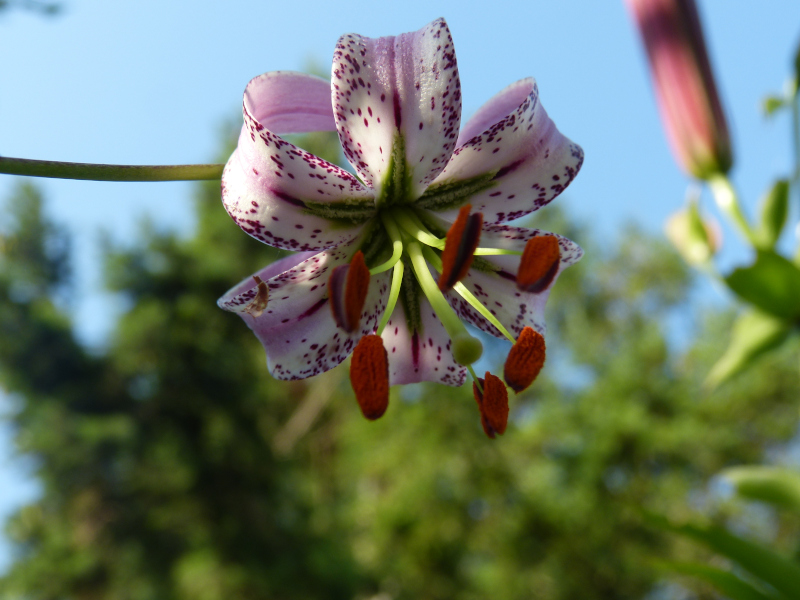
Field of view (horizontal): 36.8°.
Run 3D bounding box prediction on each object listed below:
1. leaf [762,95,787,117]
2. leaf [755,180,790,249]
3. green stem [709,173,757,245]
[{"bbox_3d":[0.128,-0.066,0.410,0.008,0.008,0.005,-1,-14,6],"label":"leaf"},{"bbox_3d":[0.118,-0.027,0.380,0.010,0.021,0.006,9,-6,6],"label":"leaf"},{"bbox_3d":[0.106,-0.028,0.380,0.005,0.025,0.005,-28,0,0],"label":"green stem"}]

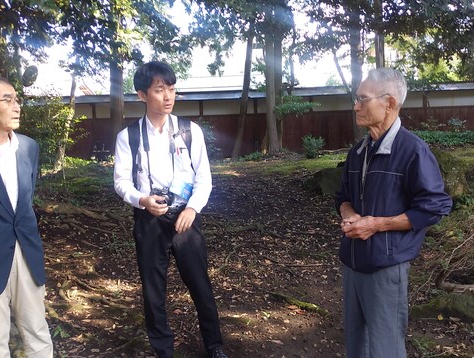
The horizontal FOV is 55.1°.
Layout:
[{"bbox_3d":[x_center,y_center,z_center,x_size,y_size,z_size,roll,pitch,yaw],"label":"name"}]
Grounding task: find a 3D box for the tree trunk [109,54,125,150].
[{"bbox_3d":[-3.335,-2.027,12.726,0.369,2.853,0.369,0,7,0],"label":"tree trunk"}]

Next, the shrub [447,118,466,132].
[{"bbox_3d":[6.266,-1.528,12.974,0.515,0.427,0.515,-5,7,0],"label":"shrub"}]

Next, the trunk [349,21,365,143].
[{"bbox_3d":[3.369,-2.575,12.586,0.338,3.521,0.338,-4,7,0],"label":"trunk"}]

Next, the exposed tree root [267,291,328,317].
[{"bbox_3d":[0.436,0.903,3.310,0.572,0.070,0.100,5,10,44],"label":"exposed tree root"}]

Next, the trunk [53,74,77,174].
[{"bbox_3d":[-3.968,-1.299,10.559,0.165,2.357,0.165,12,7,0],"label":"trunk"}]

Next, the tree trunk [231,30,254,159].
[{"bbox_3d":[0.171,-2.323,12.684,0.213,3.566,0.213,7,7,0],"label":"tree trunk"}]

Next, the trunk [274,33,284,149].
[{"bbox_3d":[1.185,-2.441,12.800,0.243,3.277,0.243,-2,7,0],"label":"trunk"}]

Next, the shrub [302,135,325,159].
[{"bbox_3d":[2.016,-0.855,11.961,0.608,0.633,0.608,-4,7,0],"label":"shrub"}]

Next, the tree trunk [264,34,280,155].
[{"bbox_3d":[0.950,-2.264,12.305,0.275,3.208,0.275,-3,7,0],"label":"tree trunk"}]

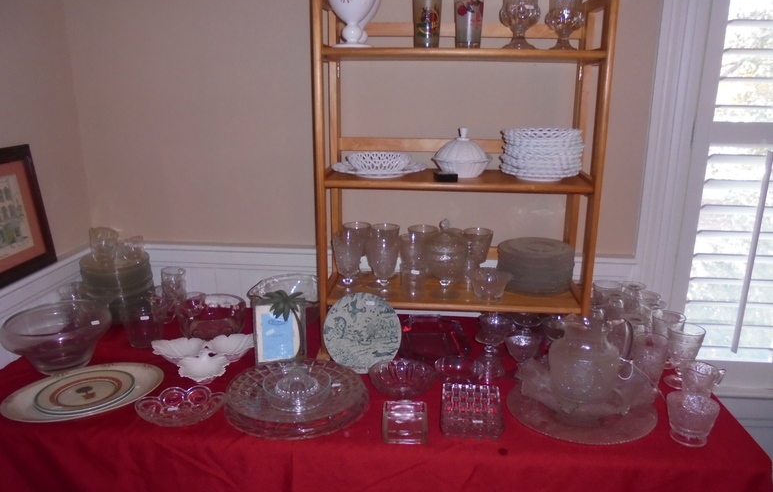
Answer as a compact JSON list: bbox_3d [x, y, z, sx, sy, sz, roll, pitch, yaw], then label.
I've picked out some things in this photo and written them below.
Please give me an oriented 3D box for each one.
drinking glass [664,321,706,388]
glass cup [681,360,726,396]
[{"bbox_3d":[0.732,0.273,1.430,0.088,0.143,0.088,1,15,4],"label":"drinking glass"},{"bbox_3d":[0.647,0.281,1.194,0.095,0.075,0.075,8,17,26],"label":"glass cup"}]

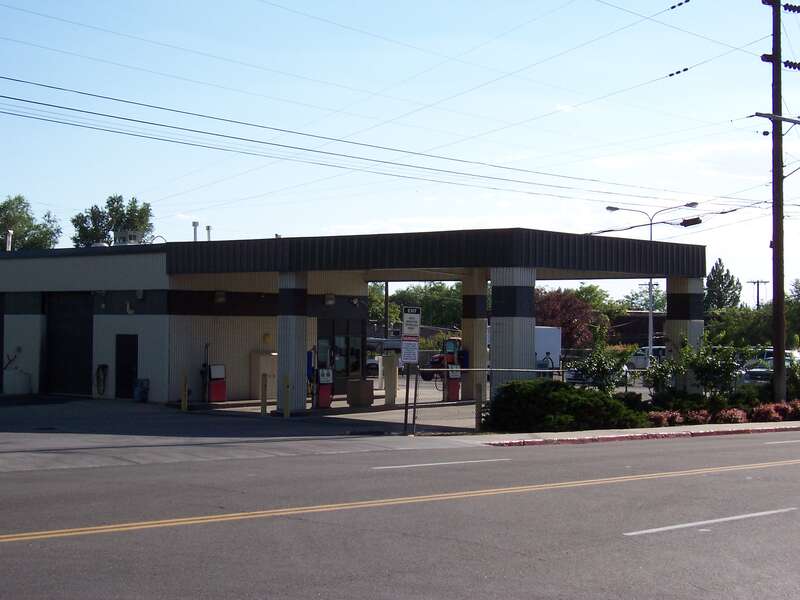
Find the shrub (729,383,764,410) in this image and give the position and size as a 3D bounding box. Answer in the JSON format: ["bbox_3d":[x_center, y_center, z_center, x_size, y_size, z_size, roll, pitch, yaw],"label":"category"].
[{"bbox_3d":[10.170,2.960,40.738,1.000,0.924,1.100,0,-1,41],"label":"shrub"}]

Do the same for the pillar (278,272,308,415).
[{"bbox_3d":[-3.245,1.269,41.931,0.660,4.202,0.600,0,-1,41],"label":"pillar"}]

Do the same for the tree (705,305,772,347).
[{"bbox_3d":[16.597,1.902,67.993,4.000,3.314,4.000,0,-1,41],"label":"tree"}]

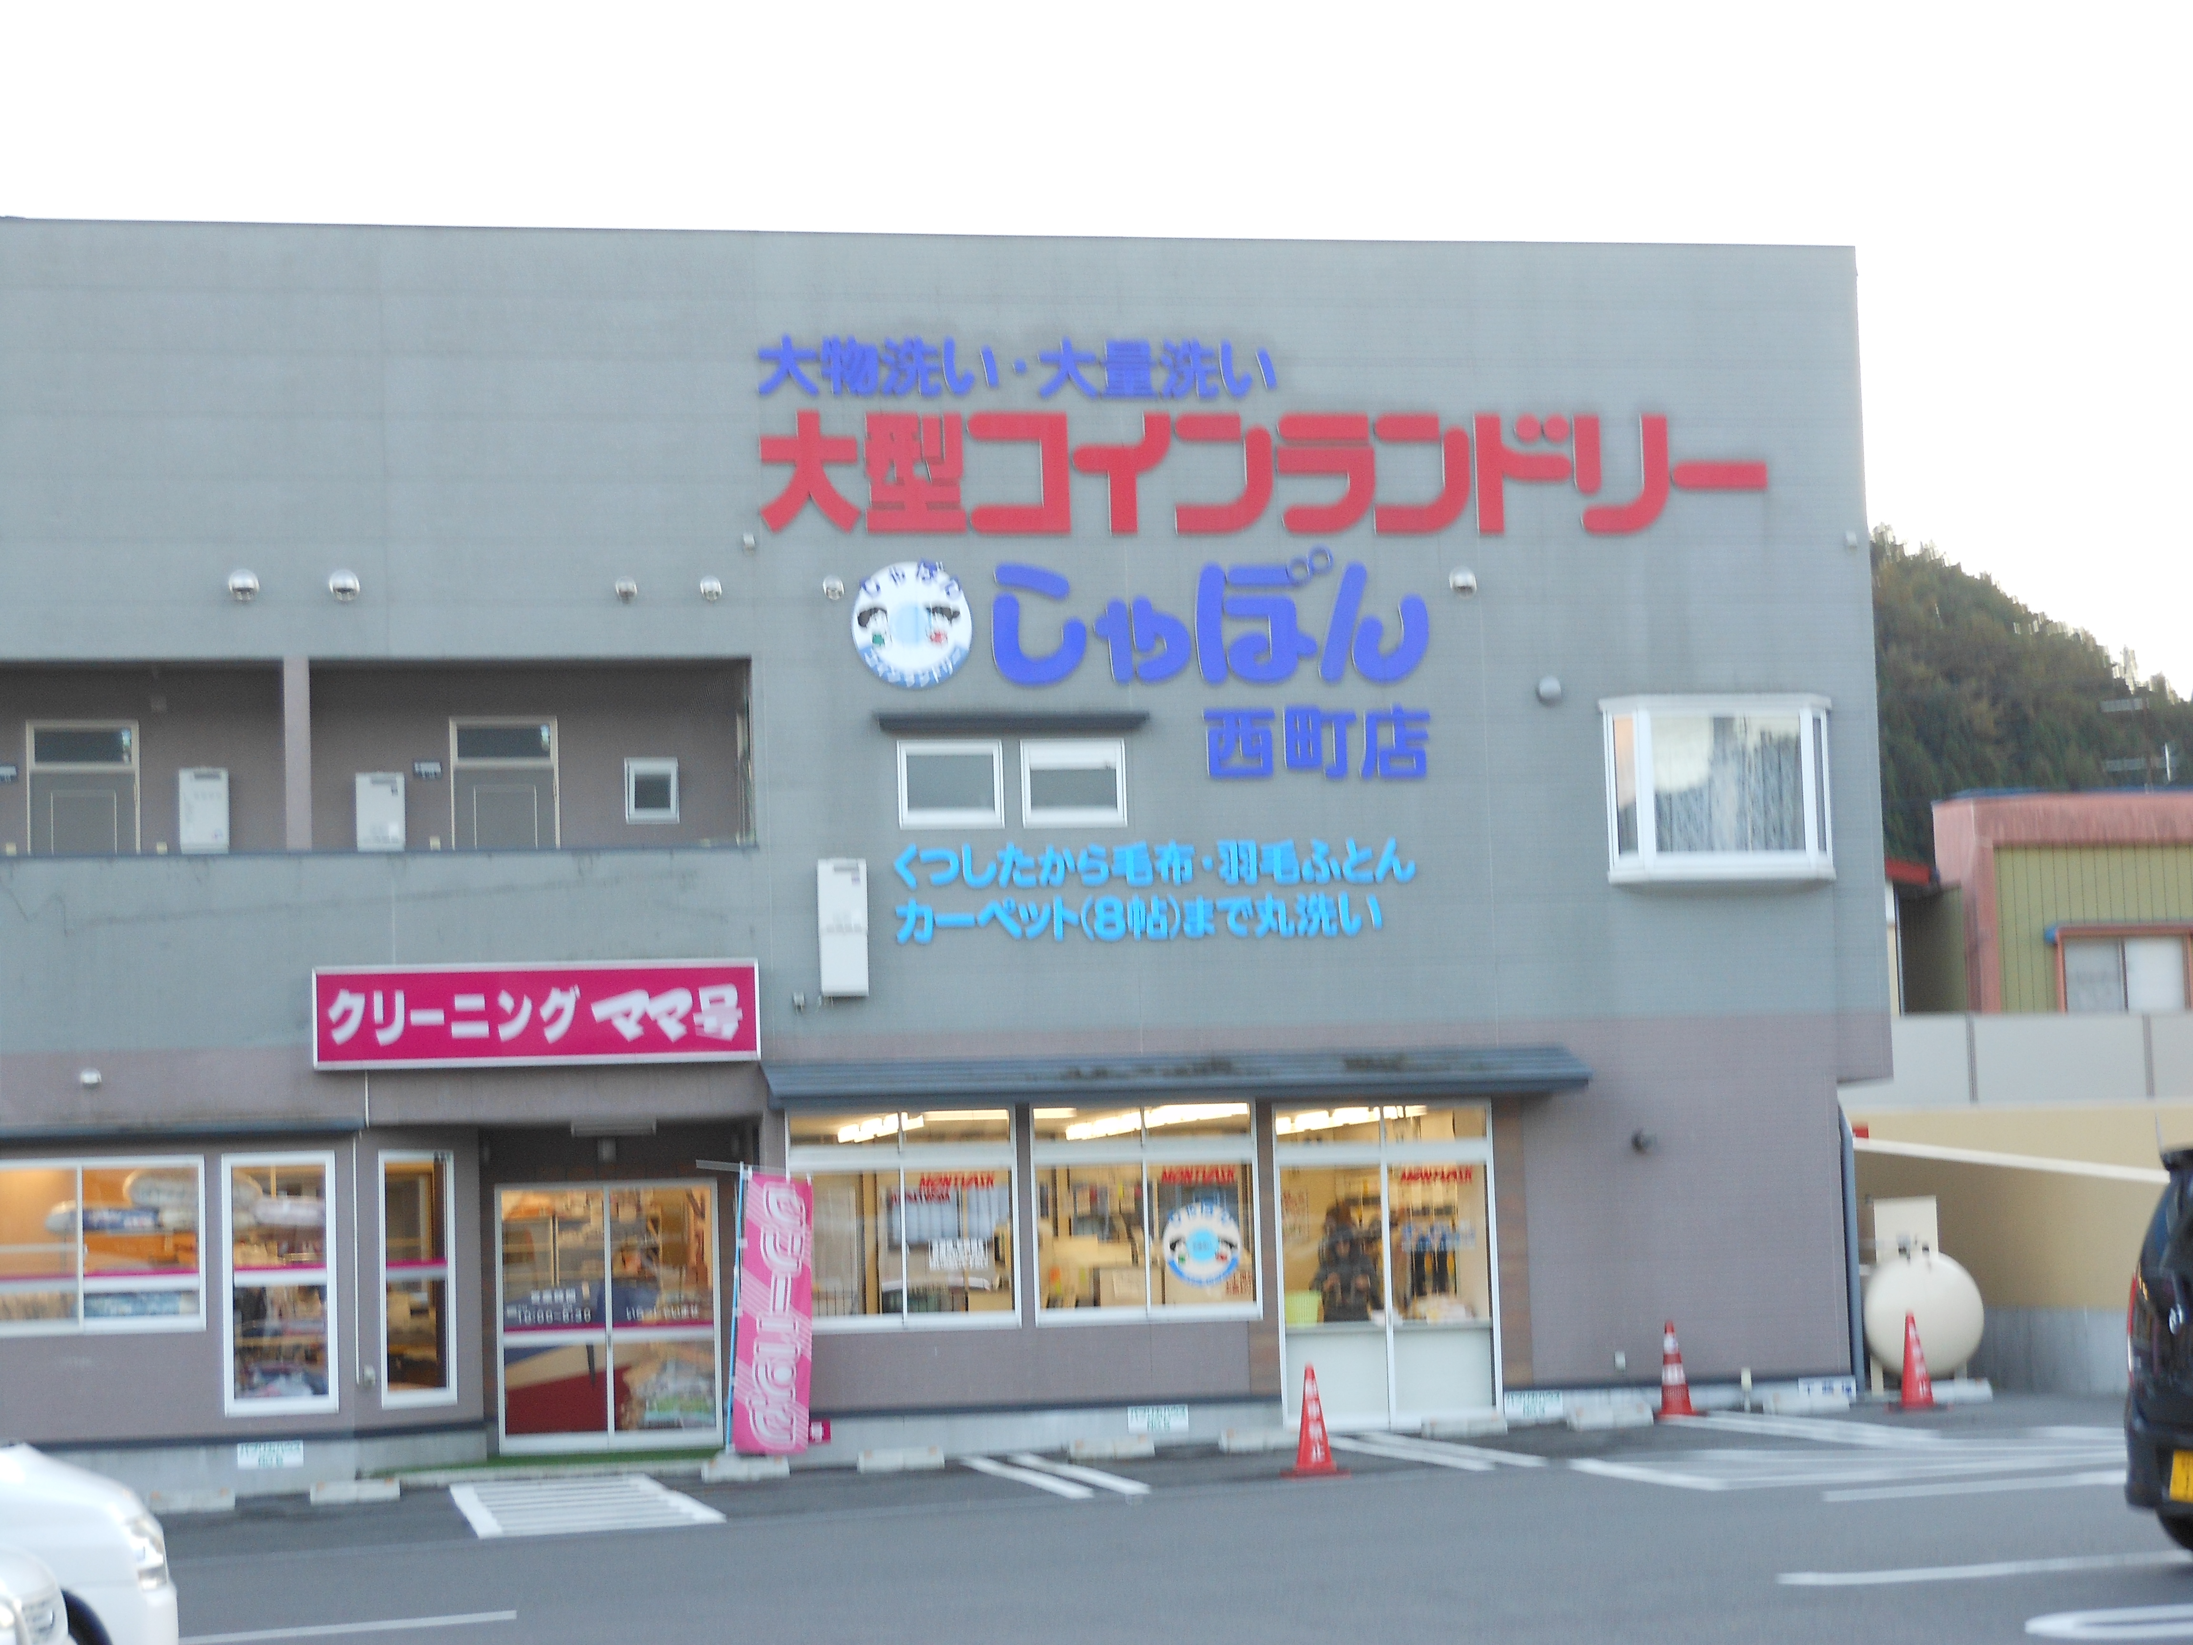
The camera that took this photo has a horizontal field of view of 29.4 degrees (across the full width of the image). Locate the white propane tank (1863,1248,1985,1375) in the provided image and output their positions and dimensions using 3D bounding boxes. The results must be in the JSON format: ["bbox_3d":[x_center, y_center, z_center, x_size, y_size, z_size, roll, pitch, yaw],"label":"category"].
[{"bbox_3d":[6.551,3.886,33.100,0.970,1.030,1.400,-2,-5,0],"label":"white propane tank"}]

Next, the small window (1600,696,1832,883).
[{"bbox_3d":[4.737,-0.249,31.499,1.788,1.394,0.300,-1,-5,-11],"label":"small window"}]

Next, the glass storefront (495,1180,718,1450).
[{"bbox_3d":[-3.636,3.683,31.201,1.652,1.991,0.100,-1,-5,-11],"label":"glass storefront"}]

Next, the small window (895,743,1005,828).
[{"bbox_3d":[-1.081,-0.279,30.955,0.778,0.647,0.100,-1,-5,-11],"label":"small window"}]

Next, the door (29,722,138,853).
[{"bbox_3d":[-7.353,0.362,30.395,0.795,2.230,0.120,-1,-5,-11],"label":"door"}]

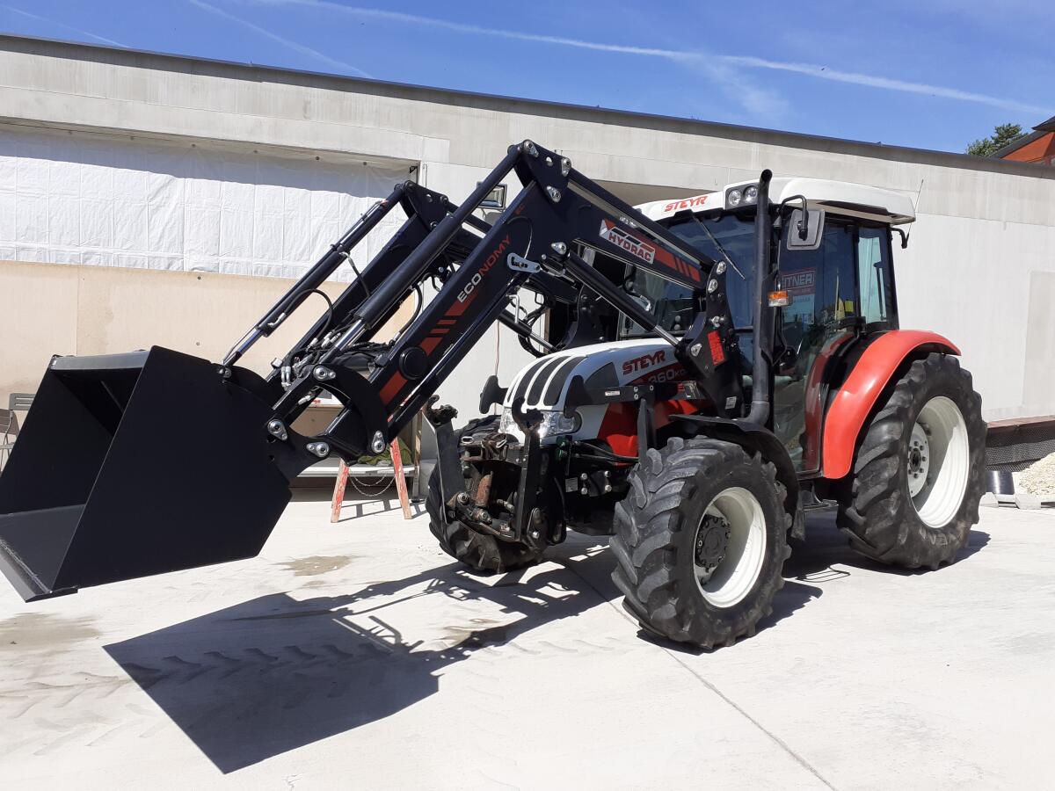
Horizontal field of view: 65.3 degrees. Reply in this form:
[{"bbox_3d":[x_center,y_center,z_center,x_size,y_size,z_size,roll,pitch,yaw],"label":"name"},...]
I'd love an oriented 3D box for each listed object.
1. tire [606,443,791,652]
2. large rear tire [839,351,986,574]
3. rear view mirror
[{"bbox_3d":[0.867,0.705,4.008,1.000,1.000,0.390,-3,4,-40],"label":"tire"},{"bbox_3d":[2.493,0.417,5.303,1.365,1.365,0.420,-3,4,-38],"label":"large rear tire"},{"bbox_3d":[1.503,-0.898,4.450,0.178,0.217,0.055,14,12,43],"label":"rear view mirror"}]

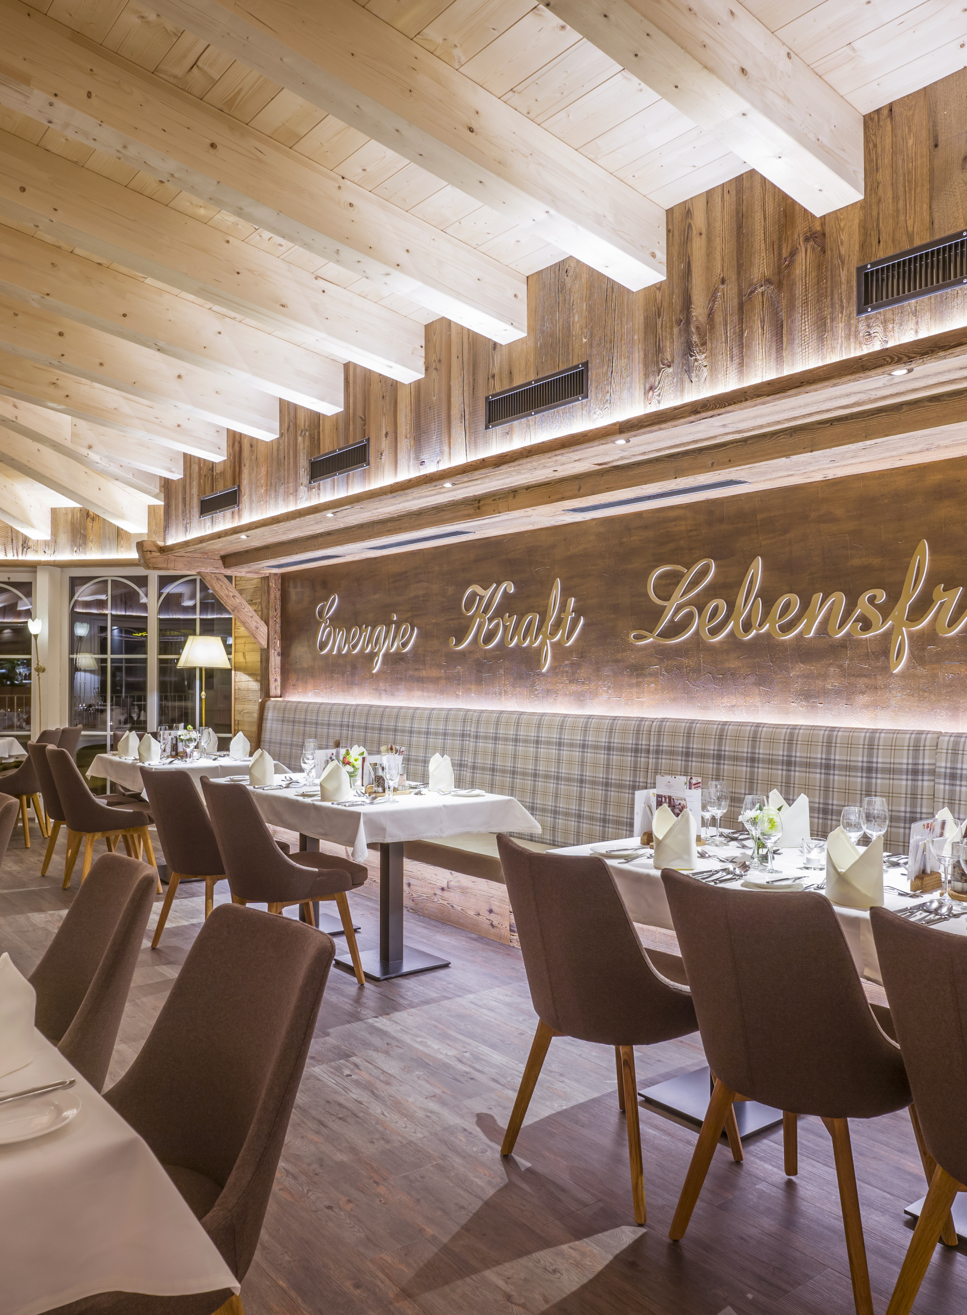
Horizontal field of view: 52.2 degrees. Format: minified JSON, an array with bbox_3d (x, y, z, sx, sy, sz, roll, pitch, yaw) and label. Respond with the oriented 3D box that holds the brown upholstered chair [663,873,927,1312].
[{"bbox_3d":[0.751,0.927,2.268,0.590,0.875,0.480,1,-1,-42],"label":"brown upholstered chair"}]

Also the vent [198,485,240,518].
[{"bbox_3d":[-1.798,-1.049,6.705,0.030,0.150,0.650,1,-1,-39],"label":"vent"}]

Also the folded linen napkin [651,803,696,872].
[{"bbox_3d":[0.562,0.523,2.903,0.100,0.167,0.125,0,-1,-39],"label":"folded linen napkin"}]

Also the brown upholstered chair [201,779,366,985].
[{"bbox_3d":[-0.851,0.958,4.243,0.585,0.875,0.480,1,-1,-39],"label":"brown upholstered chair"}]

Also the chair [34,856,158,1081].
[{"bbox_3d":[-1.052,0.926,2.230,0.600,0.870,0.490,0,-1,-39],"label":"chair"}]

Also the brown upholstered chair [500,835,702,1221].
[{"bbox_3d":[0.356,0.926,2.653,0.600,0.870,0.490,0,-1,-41],"label":"brown upholstered chair"}]

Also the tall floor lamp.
[{"bbox_3d":[-2.256,0.637,7.939,0.400,1.623,0.400,0,-1,-24],"label":"tall floor lamp"}]

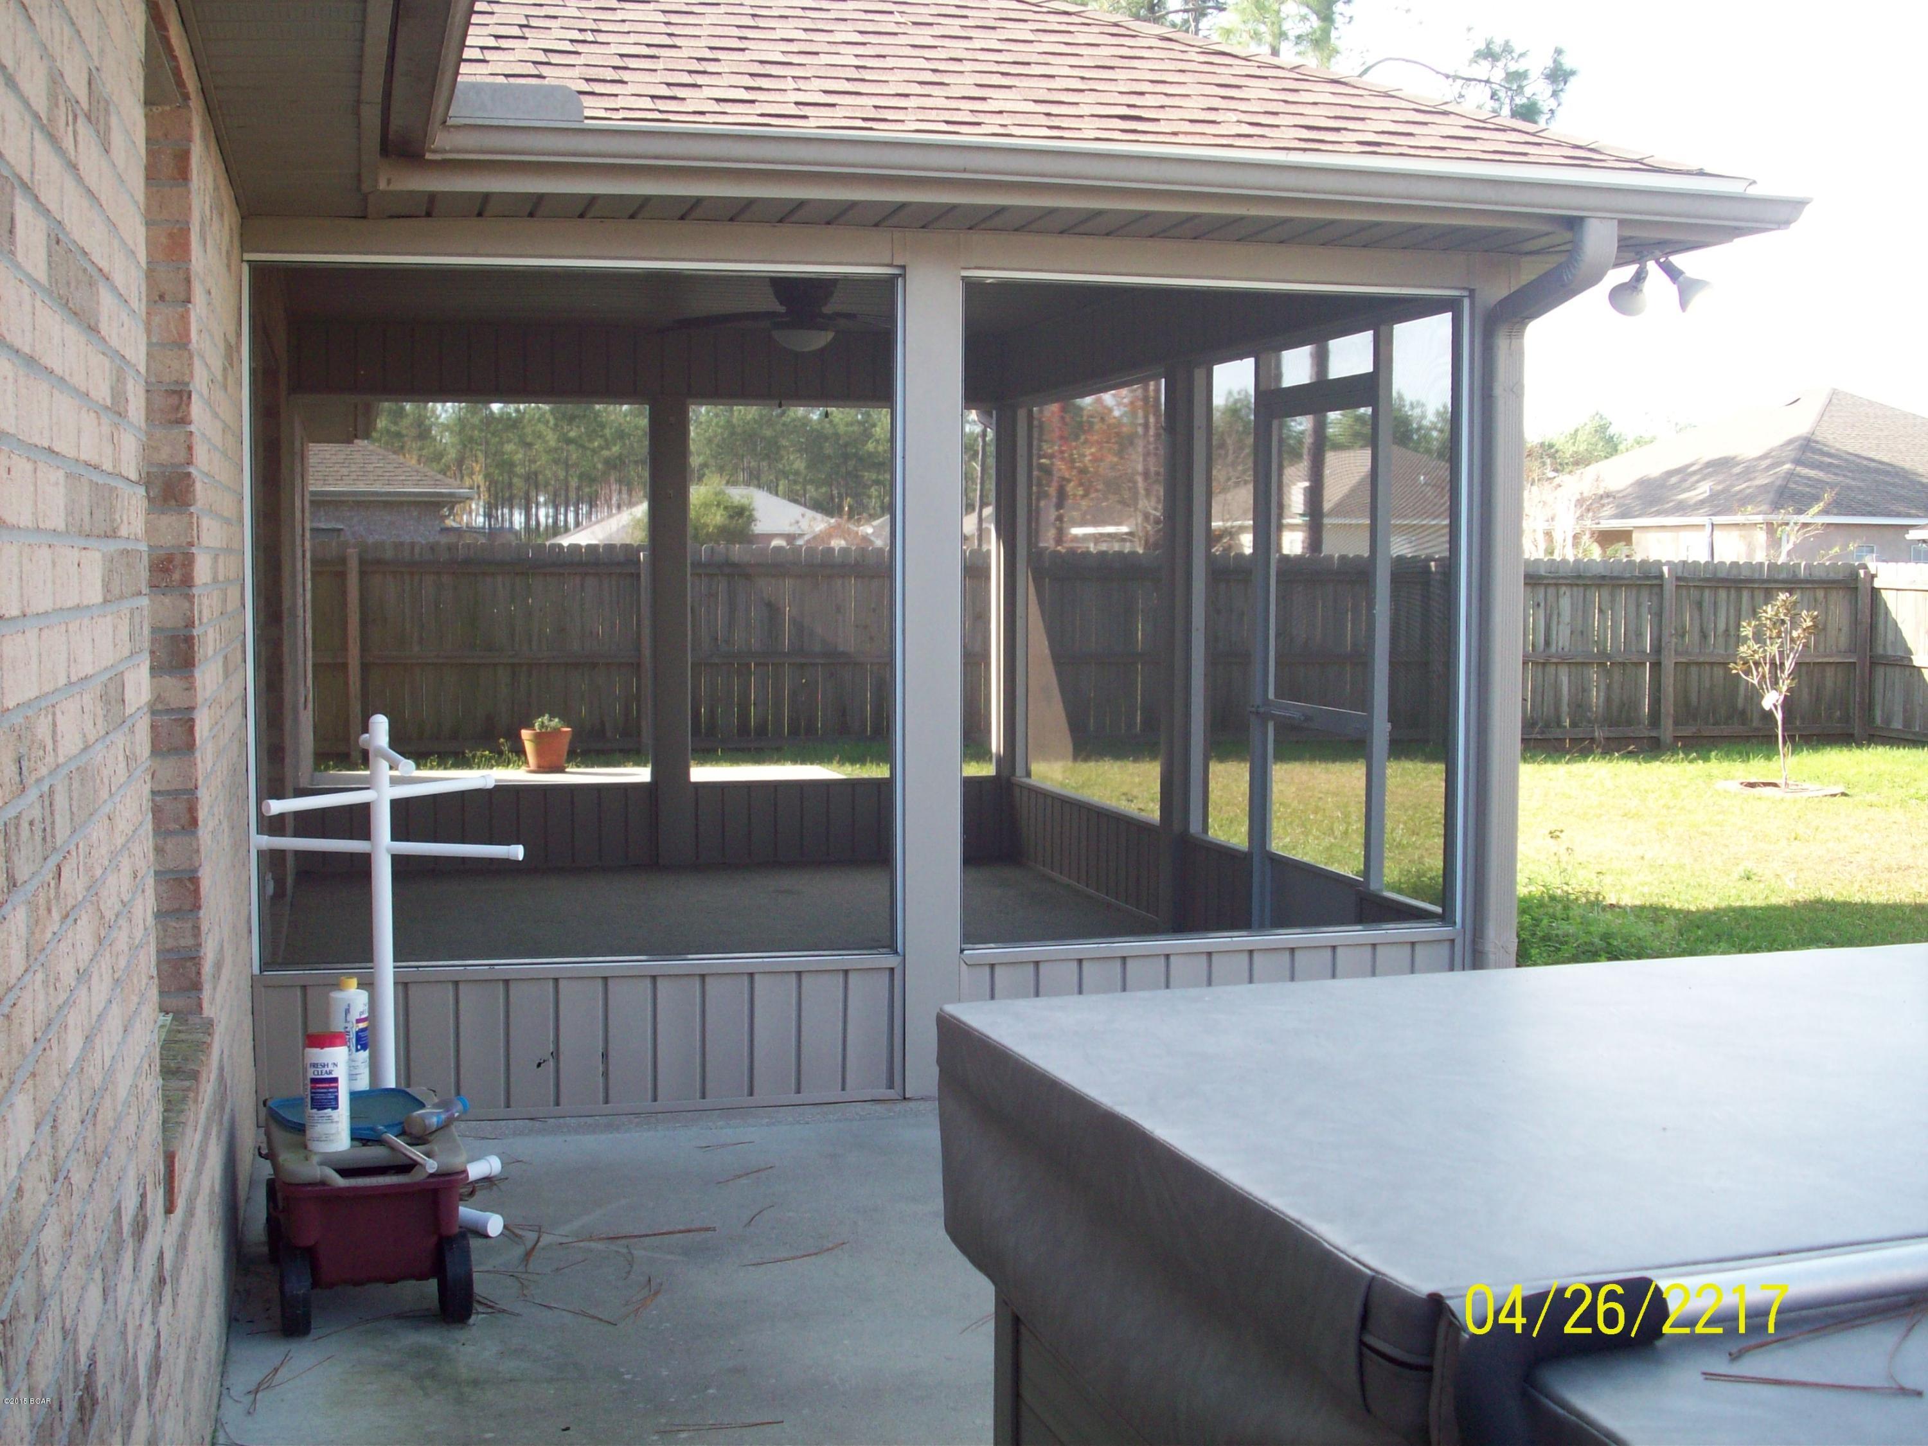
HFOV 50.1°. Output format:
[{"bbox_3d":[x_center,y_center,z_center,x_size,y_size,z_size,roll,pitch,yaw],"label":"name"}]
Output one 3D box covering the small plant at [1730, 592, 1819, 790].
[{"bbox_3d":[6.163,-0.257,15.600,0.660,1.470,0.640,2,5,22],"label":"small plant"}]

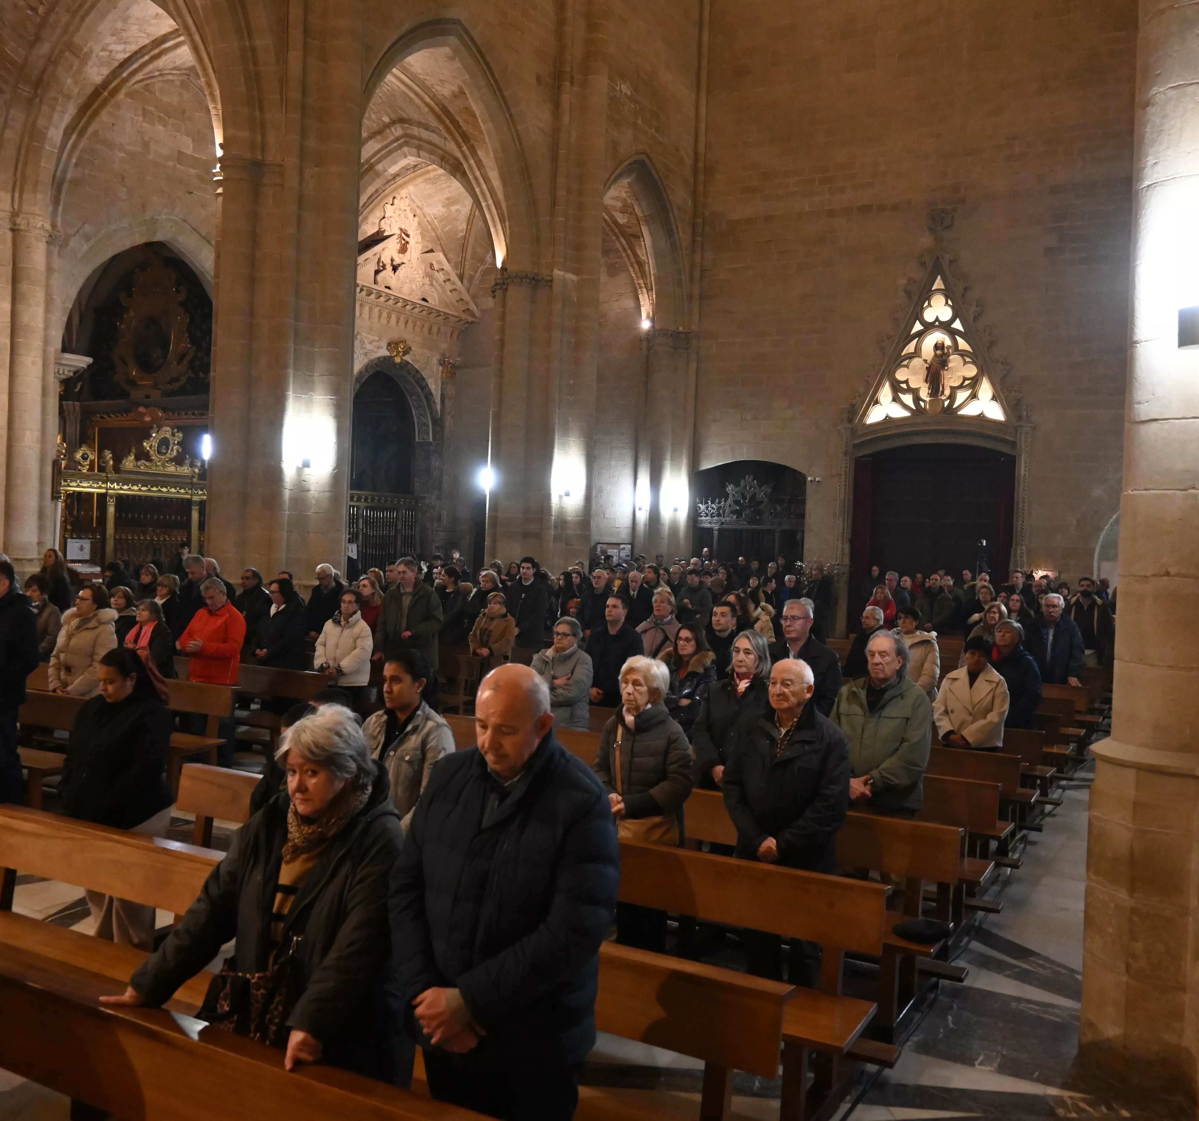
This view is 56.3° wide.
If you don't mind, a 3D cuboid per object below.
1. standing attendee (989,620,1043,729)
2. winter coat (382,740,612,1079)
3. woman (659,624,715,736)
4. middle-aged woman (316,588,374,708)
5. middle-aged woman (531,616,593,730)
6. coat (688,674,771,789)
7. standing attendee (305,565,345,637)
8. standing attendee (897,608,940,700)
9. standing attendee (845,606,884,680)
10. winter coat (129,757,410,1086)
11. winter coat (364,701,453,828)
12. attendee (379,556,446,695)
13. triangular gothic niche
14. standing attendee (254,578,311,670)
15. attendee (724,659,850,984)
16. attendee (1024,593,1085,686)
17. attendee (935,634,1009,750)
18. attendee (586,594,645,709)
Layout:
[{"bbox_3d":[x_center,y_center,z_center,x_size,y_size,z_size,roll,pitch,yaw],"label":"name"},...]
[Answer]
[{"bbox_3d":[3.099,1.250,8.465,0.500,1.600,0.380,2,1,27],"label":"standing attendee"},{"bbox_3d":[-0.236,0.846,2.775,0.560,0.760,0.370,2,1,28],"label":"winter coat"},{"bbox_3d":[0.561,1.190,7.253,0.495,1.544,0.356,2,1,27],"label":"woman"},{"bbox_3d":[-2.380,1.051,10.442,0.500,1.577,0.380,2,1,27],"label":"middle-aged woman"},{"bbox_3d":[-0.261,1.159,7.695,0.495,1.544,0.376,2,1,30],"label":"middle-aged woman"},{"bbox_3d":[0.712,0.983,5.789,0.480,0.800,0.340,2,1,26],"label":"coat"},{"bbox_3d":[-3.268,0.916,13.376,0.500,1.760,0.340,2,1,28],"label":"standing attendee"},{"bbox_3d":[2.689,1.214,9.874,0.544,1.594,0.376,2,1,28],"label":"standing attendee"},{"bbox_3d":[2.713,1.223,11.322,0.500,1.600,0.340,2,1,35],"label":"standing attendee"},{"bbox_3d":[-0.783,0.943,2.852,0.720,0.880,0.480,2,0,24],"label":"winter coat"},{"bbox_3d":[-0.731,0.895,4.318,0.420,0.670,0.270,2,1,28],"label":"winter coat"},{"bbox_3d":[-1.915,0.933,11.390,0.580,1.870,0.370,2,1,22],"label":"attendee"},{"bbox_3d":[7.617,-4.947,25.418,3.334,3.773,0.400,2,1,28],"label":"triangular gothic niche"},{"bbox_3d":[-2.871,0.954,10.097,0.470,1.637,0.350,2,1,28],"label":"standing attendee"},{"bbox_3d":[0.780,1.214,4.744,0.510,1.608,0.370,2,1,27],"label":"attendee"},{"bbox_3d":[4.579,1.198,11.359,0.580,1.732,0.420,2,1,27],"label":"attendee"},{"bbox_3d":[2.395,1.240,7.252,0.490,1.512,0.330,2,1,26],"label":"attendee"},{"bbox_3d":[0.130,1.119,8.879,0.500,1.700,0.330,2,1,28],"label":"attendee"}]

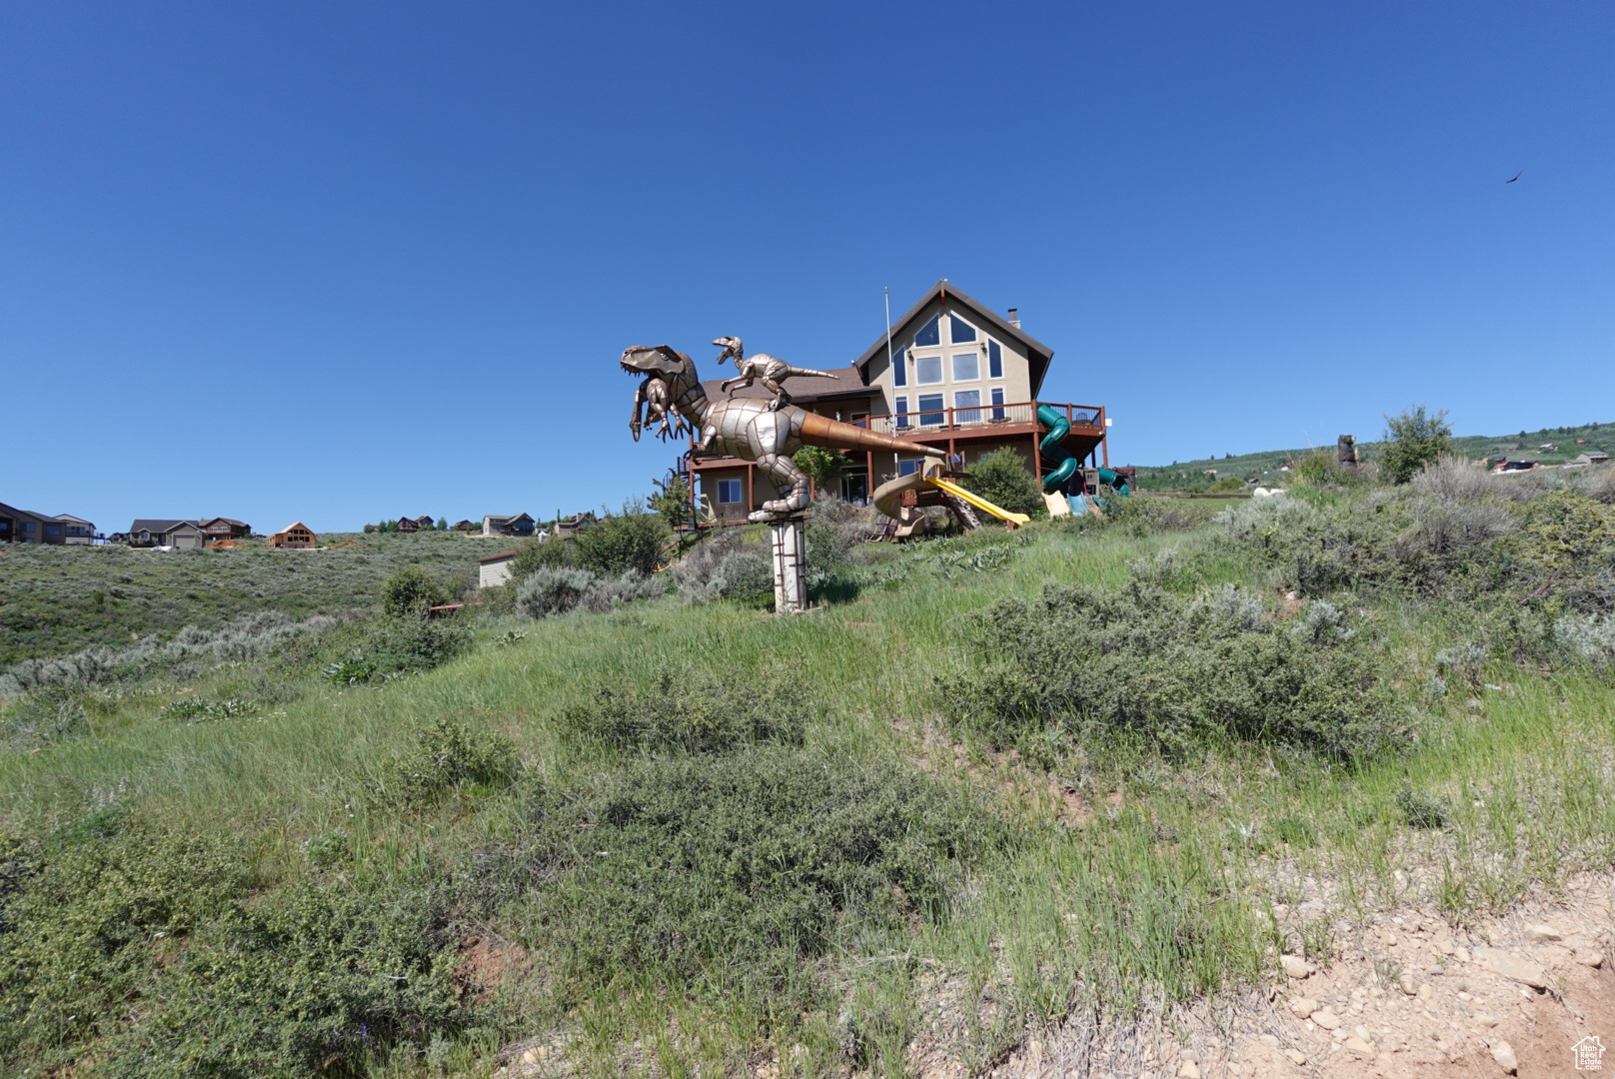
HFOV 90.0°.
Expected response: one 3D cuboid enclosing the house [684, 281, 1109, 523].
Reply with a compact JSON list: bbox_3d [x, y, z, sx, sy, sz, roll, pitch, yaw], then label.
[{"bbox_3d":[4.703,-6.187,42.958,19.700,10.900,12.600,-3,-4,10],"label":"house"}]

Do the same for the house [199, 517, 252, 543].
[{"bbox_3d":[-183.536,-2.989,255.000,11.000,7.000,10.500,-2,-4,-9],"label":"house"}]

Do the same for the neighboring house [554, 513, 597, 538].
[{"bbox_3d":[-72.014,-4.493,250.000,11.500,7.000,9.500,0,-5,-37],"label":"neighboring house"}]

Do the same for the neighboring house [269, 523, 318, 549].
[{"bbox_3d":[-149.696,-1.102,235.000,11.500,7.000,10.000,-6,-6,44],"label":"neighboring house"}]

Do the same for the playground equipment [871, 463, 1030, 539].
[{"bbox_3d":[5.363,-1.406,30.000,5.400,2.700,3.600,-3,-4,3],"label":"playground equipment"}]

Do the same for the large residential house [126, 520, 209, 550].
[{"bbox_3d":[-123.850,-0.975,156.000,11.400,5.400,10.000,0,-5,-30],"label":"large residential house"}]

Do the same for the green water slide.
[{"bbox_3d":[12.055,-3.939,35.500,3.700,3.700,2.600,-3,-4,6],"label":"green water slide"}]

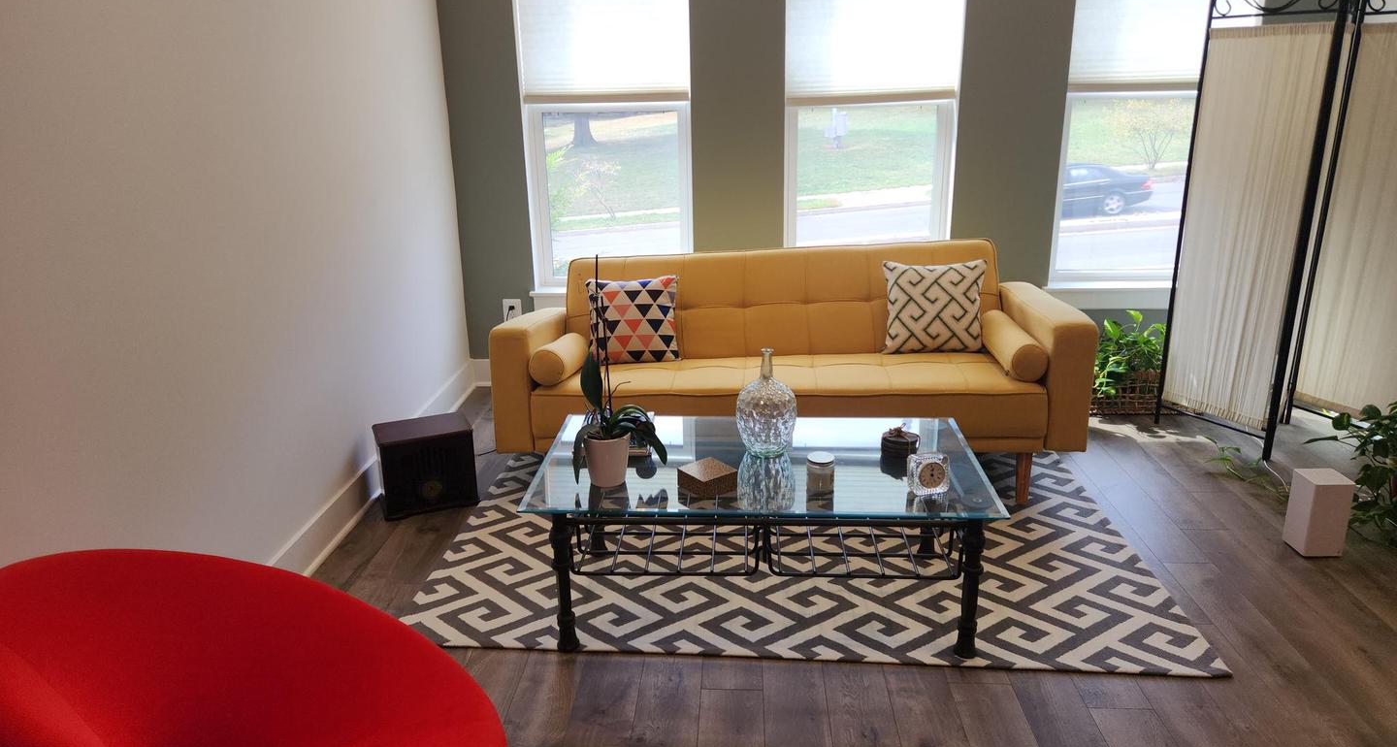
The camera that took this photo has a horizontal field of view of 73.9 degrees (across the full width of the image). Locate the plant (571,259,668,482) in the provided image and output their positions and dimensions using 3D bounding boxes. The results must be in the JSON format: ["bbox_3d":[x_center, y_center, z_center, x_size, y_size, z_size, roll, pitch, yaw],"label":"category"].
[{"bbox_3d":[-0.216,-0.002,2.399,0.255,0.605,0.200,0,17,3],"label":"plant"}]

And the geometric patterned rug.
[{"bbox_3d":[0.305,0.525,3.197,2.220,0.010,1.560,0,17,4],"label":"geometric patterned rug"}]

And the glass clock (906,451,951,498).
[{"bbox_3d":[0.583,0.252,2.374,0.098,0.106,0.050,-4,17,-9],"label":"glass clock"}]

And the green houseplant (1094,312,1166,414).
[{"bbox_3d":[1.980,-0.088,4.300,0.490,0.460,0.390,0,17,3],"label":"green houseplant"}]

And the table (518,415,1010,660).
[{"bbox_3d":[0.174,0.453,2.674,1.215,0.450,0.710,0,17,4],"label":"table"}]

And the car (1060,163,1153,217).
[{"bbox_3d":[10.102,-5.156,26.304,4.850,1.440,1.820,-6,17,1],"label":"car"}]

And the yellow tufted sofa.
[{"bbox_3d":[0.322,-0.027,3.628,2.070,0.800,0.885,0,17,3],"label":"yellow tufted sofa"}]

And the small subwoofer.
[{"bbox_3d":[-1.010,0.335,3.429,0.335,0.290,0.235,-9,19,-24],"label":"small subwoofer"}]

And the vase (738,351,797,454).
[{"bbox_3d":[0.194,0.076,2.629,0.168,0.304,0.168,0,17,3],"label":"vase"}]

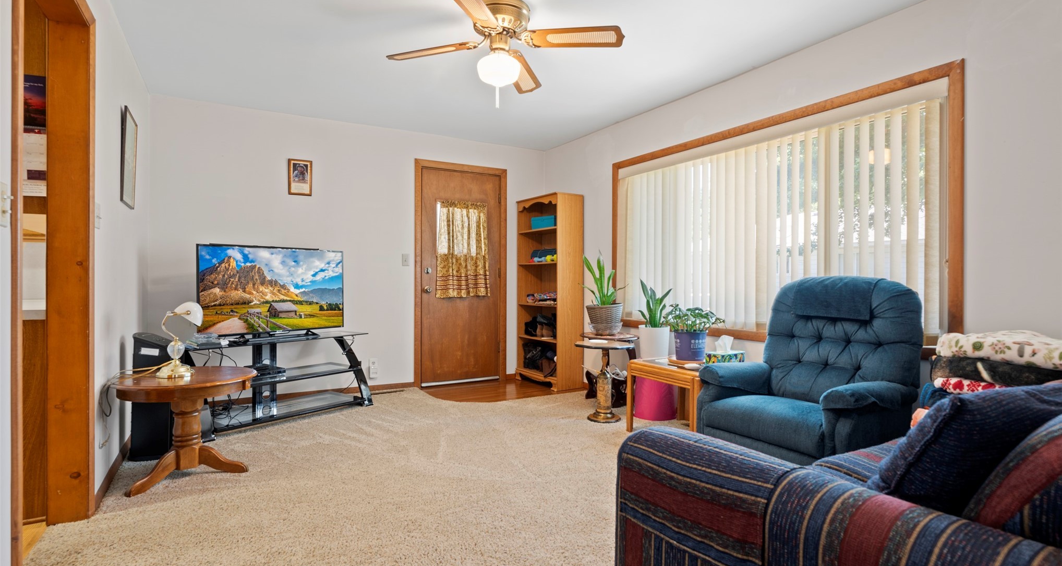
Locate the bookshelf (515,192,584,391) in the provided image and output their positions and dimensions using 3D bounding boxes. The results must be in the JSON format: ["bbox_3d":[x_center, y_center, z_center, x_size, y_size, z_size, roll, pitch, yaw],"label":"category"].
[{"bbox_3d":[0.176,0.080,4.848,0.305,1.780,0.670,0,0,-34],"label":"bookshelf"}]

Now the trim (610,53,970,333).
[{"bbox_3d":[1.365,-0.331,3.356,0.060,1.404,2.448,0,0,-32],"label":"trim"}]

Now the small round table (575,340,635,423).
[{"bbox_3d":[0.541,0.713,3.673,0.430,0.550,0.430,0,0,-32],"label":"small round table"}]

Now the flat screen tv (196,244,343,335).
[{"bbox_3d":[-1.863,0.051,3.669,0.070,0.610,1.029,0,0,39],"label":"flat screen tv"}]

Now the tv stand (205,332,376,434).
[{"bbox_3d":[-1.856,0.703,3.717,0.550,0.540,1.330,0,0,38],"label":"tv stand"}]

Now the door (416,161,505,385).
[{"bbox_3d":[-0.663,-0.085,4.889,0.937,2.124,0.080,0,0,-29],"label":"door"}]

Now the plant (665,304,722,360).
[{"bbox_3d":[1.073,0.319,3.310,0.350,0.370,0.360,0,0,0],"label":"plant"}]

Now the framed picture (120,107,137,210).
[{"bbox_3d":[-2.265,-0.691,2.830,0.022,0.510,0.360,2,-1,-32],"label":"framed picture"}]

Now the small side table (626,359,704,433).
[{"bbox_3d":[1.033,0.748,3.199,0.570,0.460,0.600,0,0,-32],"label":"small side table"}]

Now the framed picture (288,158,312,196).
[{"bbox_3d":[-1.924,-0.880,4.191,0.180,0.299,0.020,0,0,-29],"label":"framed picture"}]

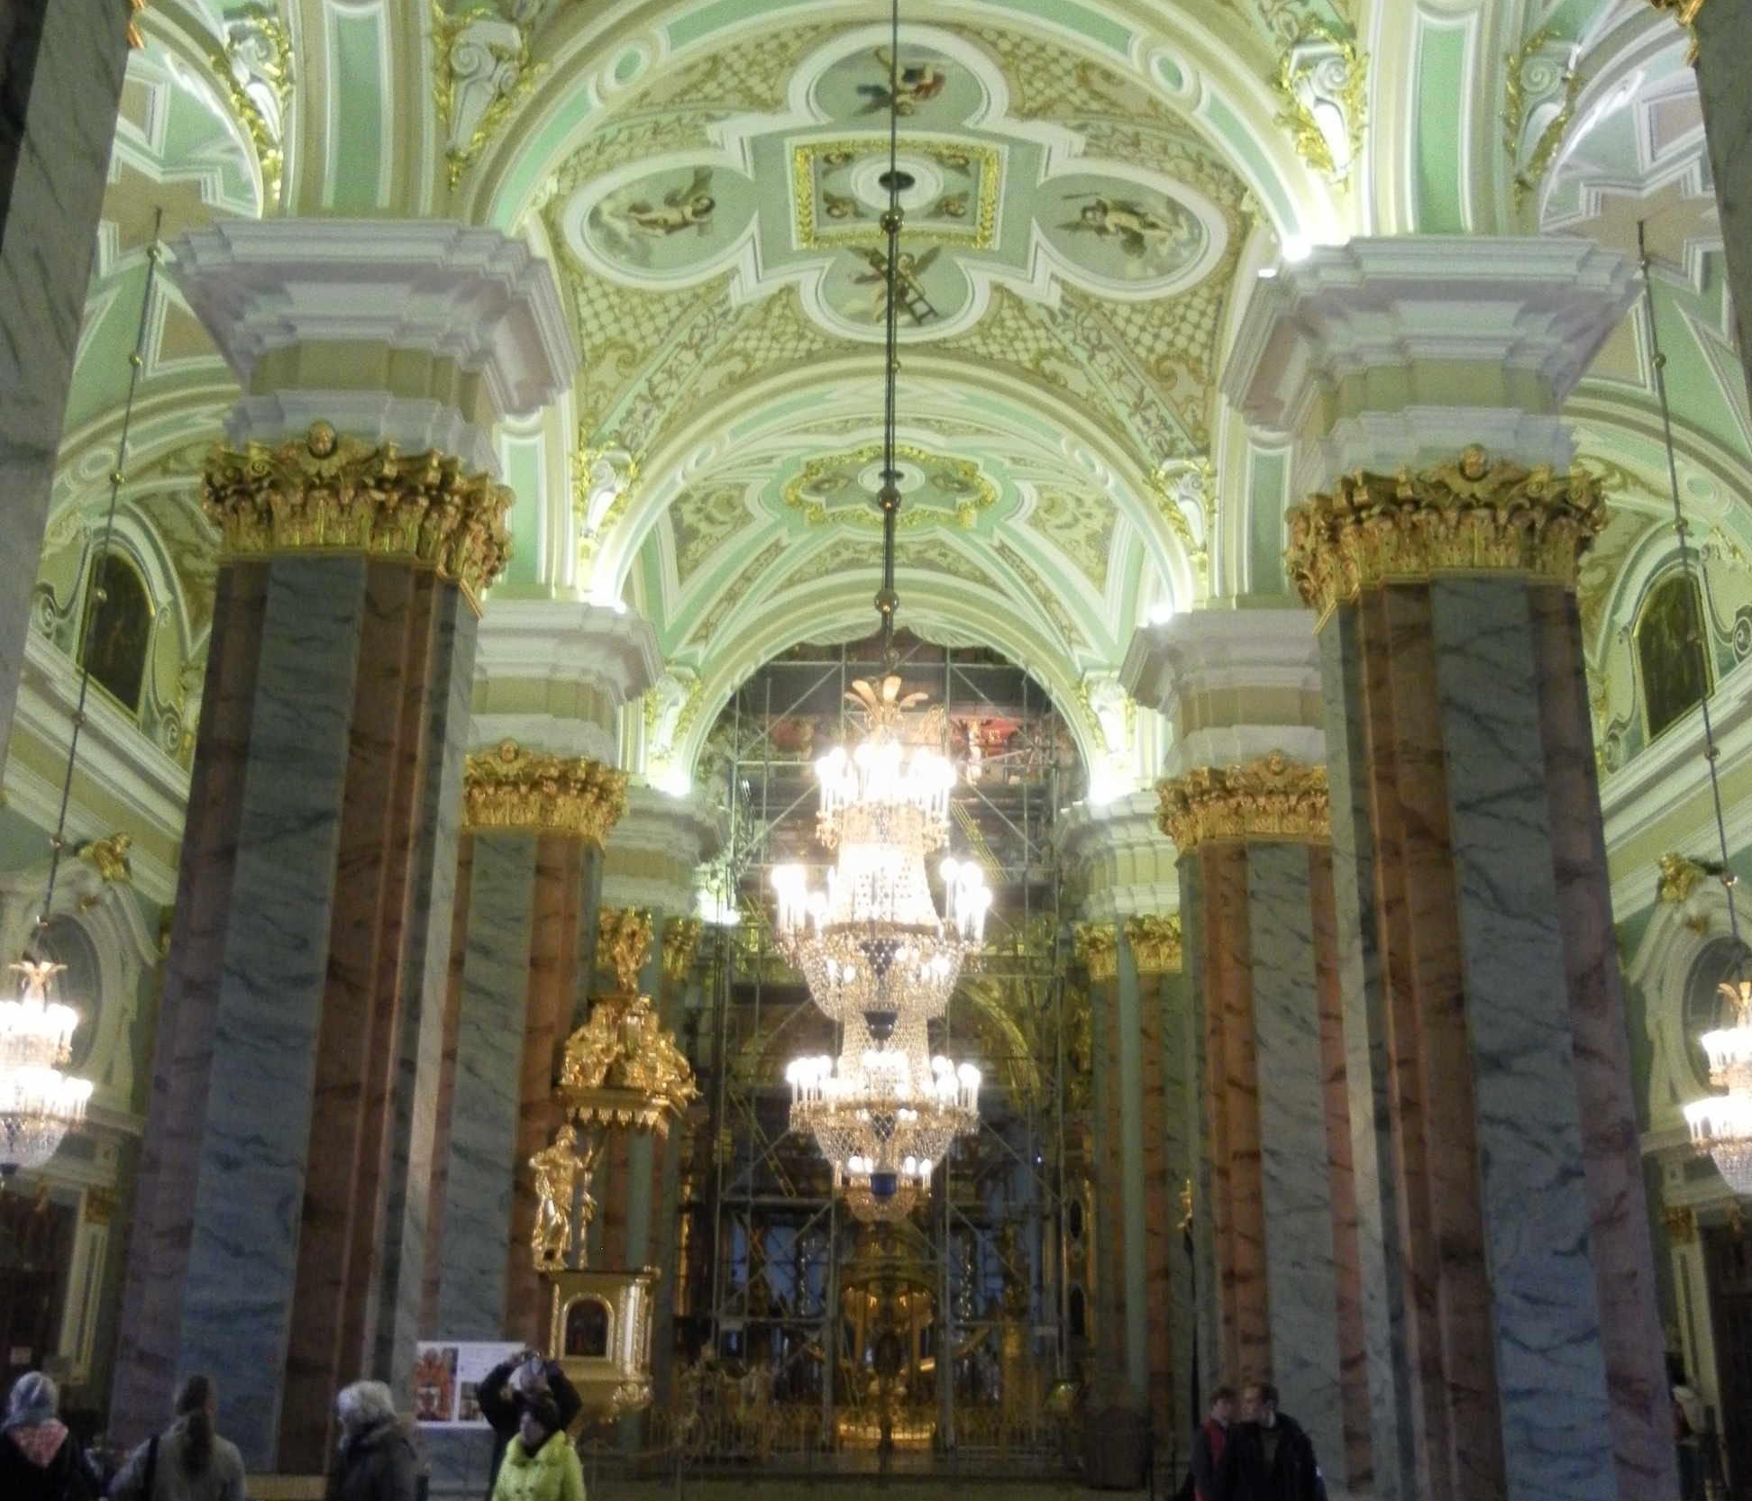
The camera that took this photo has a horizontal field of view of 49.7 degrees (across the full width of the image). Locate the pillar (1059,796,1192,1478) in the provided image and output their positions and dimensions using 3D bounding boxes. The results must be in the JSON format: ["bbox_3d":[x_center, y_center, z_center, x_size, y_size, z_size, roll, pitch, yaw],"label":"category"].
[{"bbox_3d":[5.196,6.860,33.378,3.440,11.425,3.360,1,-18,0],"label":"pillar"}]

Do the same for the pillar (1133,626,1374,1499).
[{"bbox_3d":[5.250,4.097,24.985,3.440,11.425,3.360,1,-18,0],"label":"pillar"}]

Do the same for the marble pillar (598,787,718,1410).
[{"bbox_3d":[-4.782,6.743,33.445,3.440,11.425,3.360,1,-18,0],"label":"marble pillar"}]

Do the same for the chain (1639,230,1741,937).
[{"bbox_3d":[9.655,-2.251,22.486,0.151,9.465,0.151,1,-18,0],"label":"chain"}]

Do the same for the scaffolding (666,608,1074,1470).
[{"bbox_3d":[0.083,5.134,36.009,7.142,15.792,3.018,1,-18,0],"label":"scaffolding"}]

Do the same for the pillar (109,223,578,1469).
[{"bbox_3d":[-4.878,1.209,16.644,3.440,11.425,3.360,1,-18,0],"label":"pillar"}]

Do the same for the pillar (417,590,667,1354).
[{"bbox_3d":[-4.854,3.941,24.941,3.440,11.425,3.360,1,-18,0],"label":"pillar"}]

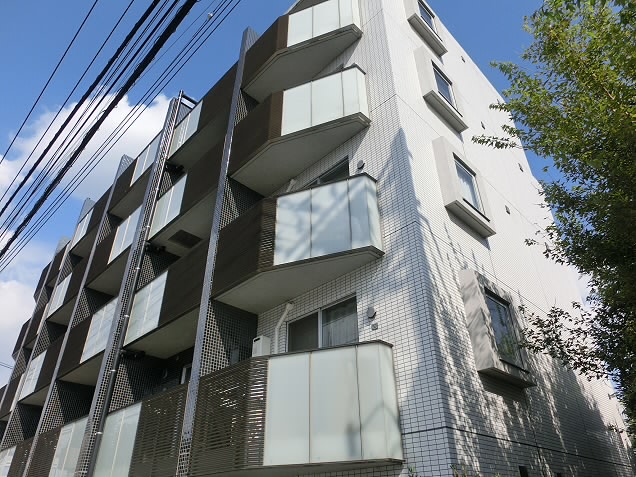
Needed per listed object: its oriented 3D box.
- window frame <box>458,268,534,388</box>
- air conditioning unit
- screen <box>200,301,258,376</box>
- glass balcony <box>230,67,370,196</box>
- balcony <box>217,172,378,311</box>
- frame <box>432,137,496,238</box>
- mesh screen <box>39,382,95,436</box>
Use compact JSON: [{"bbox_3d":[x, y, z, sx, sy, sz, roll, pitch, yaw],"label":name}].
[{"bbox_3d":[2.646,1.339,6.512,1.390,1.490,0.230,28,-42,-36],"label":"window frame"},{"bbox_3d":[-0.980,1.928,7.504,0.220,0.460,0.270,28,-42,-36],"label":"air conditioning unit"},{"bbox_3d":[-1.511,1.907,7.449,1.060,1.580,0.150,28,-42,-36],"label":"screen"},{"bbox_3d":[-0.441,-2.207,8.808,1.040,1.430,2.950,28,-42,-36],"label":"glass balcony"},{"bbox_3d":[-0.431,0.060,7.340,1.040,1.430,2.960,28,-42,-36],"label":"balcony"},{"bbox_3d":[2.650,-0.915,7.997,1.380,1.490,0.230,28,-42,-36],"label":"frame"},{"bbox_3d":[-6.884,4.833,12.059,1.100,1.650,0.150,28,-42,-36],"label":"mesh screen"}]

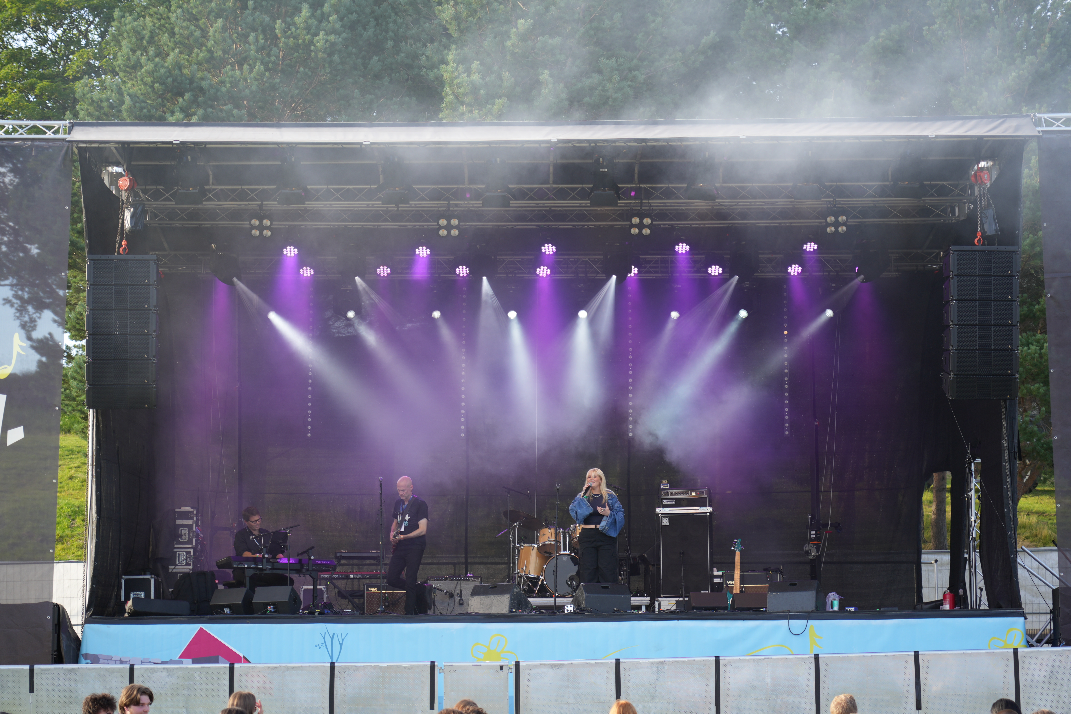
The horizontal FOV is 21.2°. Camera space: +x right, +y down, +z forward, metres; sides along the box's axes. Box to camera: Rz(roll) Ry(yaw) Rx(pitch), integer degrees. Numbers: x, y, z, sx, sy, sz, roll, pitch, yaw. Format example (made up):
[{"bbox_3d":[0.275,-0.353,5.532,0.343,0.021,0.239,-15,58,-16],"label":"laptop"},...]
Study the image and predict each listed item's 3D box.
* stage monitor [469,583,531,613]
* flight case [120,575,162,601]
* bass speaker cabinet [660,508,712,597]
[{"bbox_3d":[-0.416,2.839,33.317,0.560,0.360,0.490,-3,-6,30],"label":"stage monitor"},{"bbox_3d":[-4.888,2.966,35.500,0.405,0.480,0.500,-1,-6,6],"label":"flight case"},{"bbox_3d":[2.017,2.646,38.250,0.670,1.120,0.410,-1,-5,7],"label":"bass speaker cabinet"}]

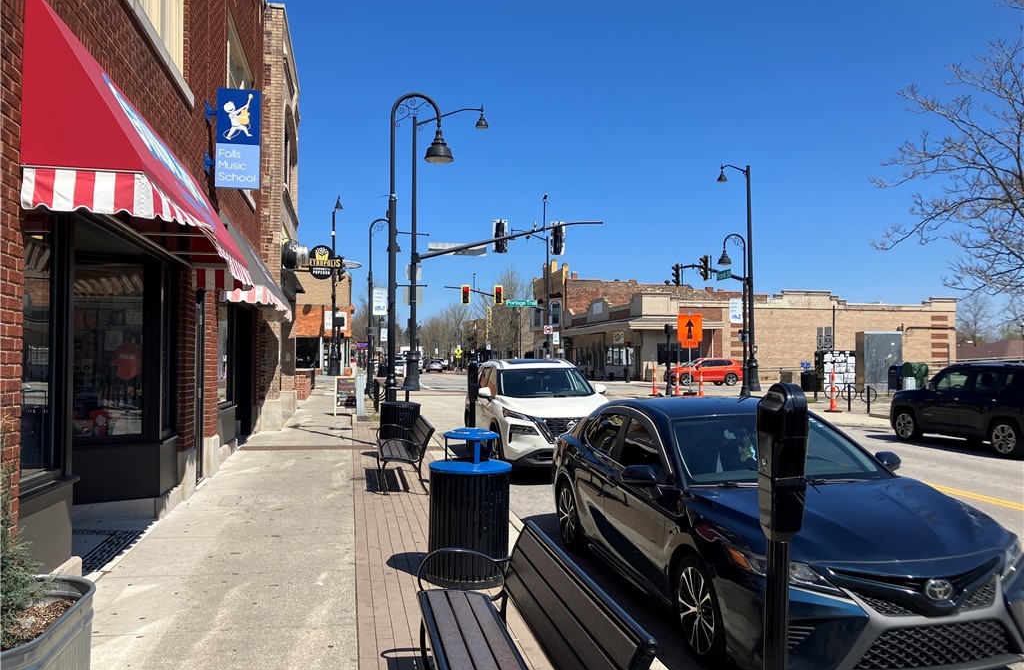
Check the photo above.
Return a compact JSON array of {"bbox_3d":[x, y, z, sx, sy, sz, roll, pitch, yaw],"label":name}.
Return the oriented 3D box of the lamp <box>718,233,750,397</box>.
[{"bbox_3d":[8.228,-0.697,30.596,1.220,6.080,0.500,1,-2,-11],"label":"lamp"}]

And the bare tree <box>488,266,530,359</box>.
[{"bbox_3d":[-0.281,-1.771,93.105,4.900,12.000,4.900,0,-1,0],"label":"bare tree"}]

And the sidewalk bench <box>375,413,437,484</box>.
[{"bbox_3d":[-1.375,1.457,10.450,0.640,0.790,1.800,1,-2,-11],"label":"sidewalk bench"}]

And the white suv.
[{"bbox_3d":[0.430,1.193,13.565,1.890,1.690,4.650,0,-1,-11],"label":"white suv"}]

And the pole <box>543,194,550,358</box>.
[{"bbox_3d":[2.563,-3.145,61.220,0.600,13.000,0.600,0,-2,-11],"label":"pole"}]

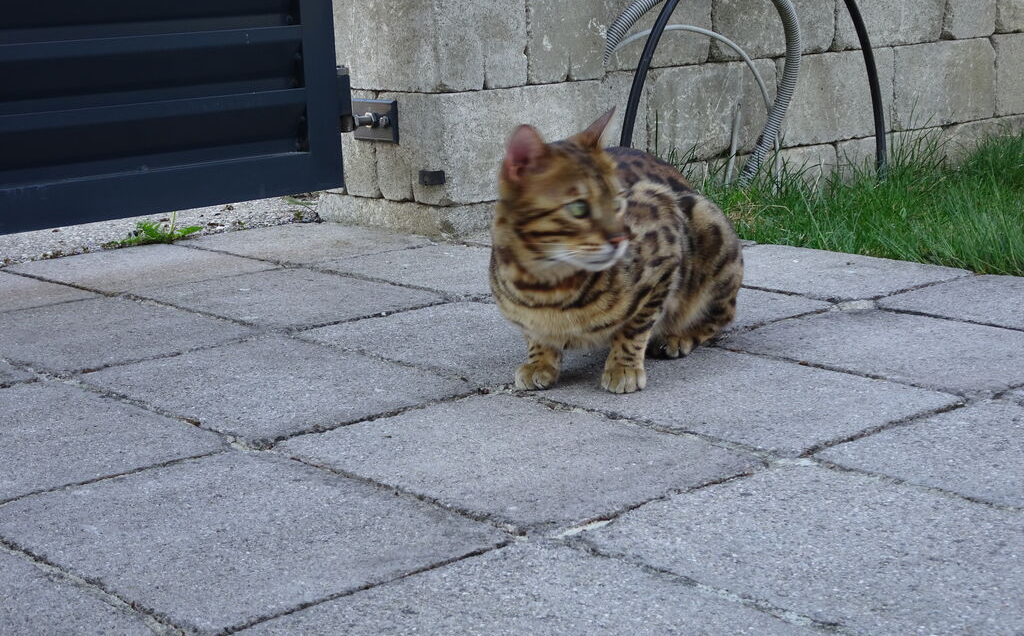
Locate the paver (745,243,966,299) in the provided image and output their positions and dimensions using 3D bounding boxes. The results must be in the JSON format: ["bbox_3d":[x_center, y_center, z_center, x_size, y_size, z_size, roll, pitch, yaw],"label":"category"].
[{"bbox_3d":[0.319,-0.025,1.911,0.214,0.055,0.301,-12,16,-41],"label":"paver"}]

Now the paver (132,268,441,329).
[{"bbox_3d":[-0.240,0.004,1.839,0.222,0.055,0.304,-12,16,-41],"label":"paver"}]

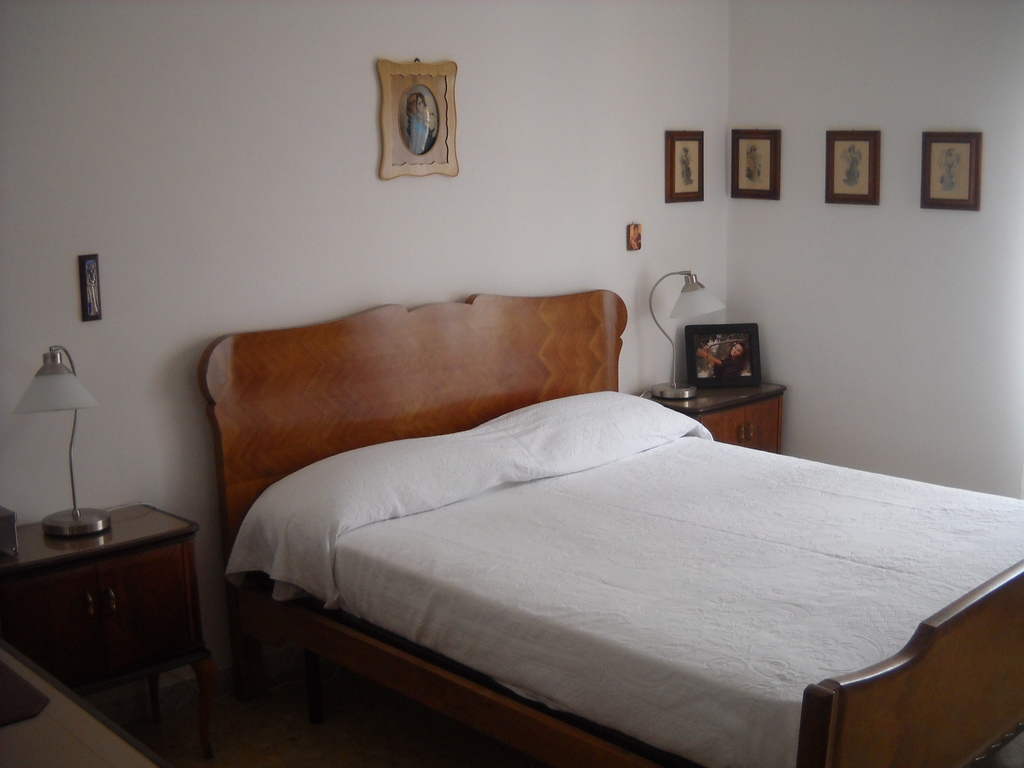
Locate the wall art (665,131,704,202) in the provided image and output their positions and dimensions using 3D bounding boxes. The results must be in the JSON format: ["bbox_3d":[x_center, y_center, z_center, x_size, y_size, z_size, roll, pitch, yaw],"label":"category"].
[{"bbox_3d":[0.665,-0.835,4.664,0.222,0.263,0.020,-10,14,-41],"label":"wall art"}]

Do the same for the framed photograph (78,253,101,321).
[{"bbox_3d":[-1.101,-0.251,3.165,0.054,0.172,0.015,-10,14,-41],"label":"framed photograph"}]

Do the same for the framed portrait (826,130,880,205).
[{"bbox_3d":[1.244,-0.787,4.421,0.020,0.263,0.222,-10,14,-41],"label":"framed portrait"}]

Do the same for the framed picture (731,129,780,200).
[{"bbox_3d":[0.956,-0.858,4.744,0.020,0.263,0.222,-10,14,-41],"label":"framed picture"}]

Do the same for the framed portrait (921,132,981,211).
[{"bbox_3d":[1.499,-0.726,4.137,0.020,0.263,0.222,-10,14,-41],"label":"framed portrait"}]

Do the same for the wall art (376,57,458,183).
[{"bbox_3d":[-0.276,-0.784,3.596,0.025,0.345,0.295,10,15,44],"label":"wall art"}]

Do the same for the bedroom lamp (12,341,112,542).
[{"bbox_3d":[-1.104,0.139,2.979,0.215,0.466,0.285,-2,11,-6],"label":"bedroom lamp"}]

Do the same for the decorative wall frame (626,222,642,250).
[{"bbox_3d":[0.457,-0.547,4.524,0.065,0.098,0.016,-10,14,-41],"label":"decorative wall frame"}]

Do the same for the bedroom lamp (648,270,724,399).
[{"bbox_3d":[0.656,-0.189,4.549,0.285,0.466,0.215,4,12,23],"label":"bedroom lamp"}]

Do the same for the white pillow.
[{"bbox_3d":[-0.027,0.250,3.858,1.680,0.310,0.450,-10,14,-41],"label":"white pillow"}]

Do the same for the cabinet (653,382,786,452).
[{"bbox_3d":[0.750,0.361,4.697,0.615,0.652,0.330,-10,14,-41],"label":"cabinet"}]

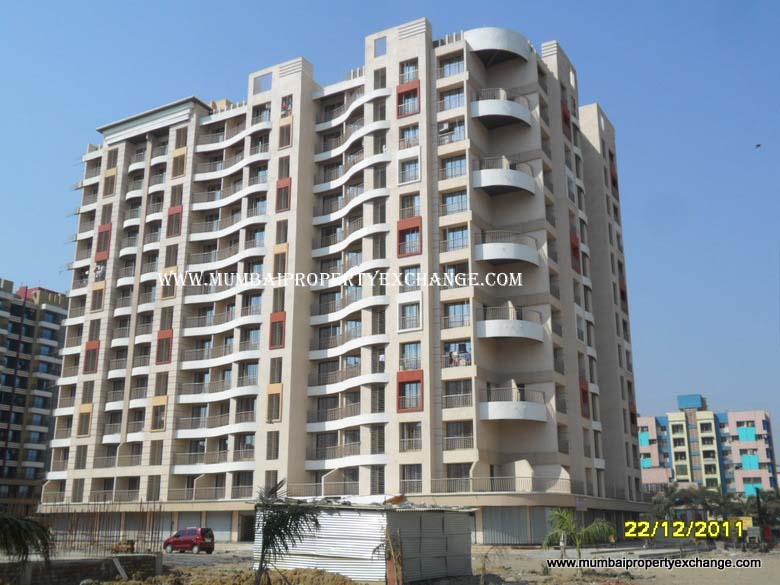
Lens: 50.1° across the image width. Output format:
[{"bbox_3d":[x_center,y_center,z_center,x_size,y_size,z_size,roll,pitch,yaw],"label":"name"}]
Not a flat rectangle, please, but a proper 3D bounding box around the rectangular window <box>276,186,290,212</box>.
[{"bbox_3d":[-9.206,-8.028,72.055,1.240,2.140,0.180,-9,-19,28],"label":"rectangular window"}]

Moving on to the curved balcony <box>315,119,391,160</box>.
[{"bbox_3d":[-3.210,-12.793,68.880,8.650,1.600,2.700,-9,-19,29],"label":"curved balcony"}]

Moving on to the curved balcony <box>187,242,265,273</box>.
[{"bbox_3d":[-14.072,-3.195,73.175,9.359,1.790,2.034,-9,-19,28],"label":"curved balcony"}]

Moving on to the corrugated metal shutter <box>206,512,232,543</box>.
[{"bbox_3d":[-13.716,18.810,66.835,2.637,2.390,0.144,-9,-18,29],"label":"corrugated metal shutter"}]

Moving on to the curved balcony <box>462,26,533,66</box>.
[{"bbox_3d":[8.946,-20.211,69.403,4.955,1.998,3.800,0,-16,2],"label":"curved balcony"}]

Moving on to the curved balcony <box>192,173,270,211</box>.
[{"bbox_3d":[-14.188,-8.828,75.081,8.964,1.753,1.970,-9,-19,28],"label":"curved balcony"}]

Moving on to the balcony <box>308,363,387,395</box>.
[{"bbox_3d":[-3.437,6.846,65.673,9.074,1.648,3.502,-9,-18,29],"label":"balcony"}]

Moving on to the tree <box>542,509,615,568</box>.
[{"bbox_3d":[8.053,10.499,35.622,3.000,2.500,2.800,-3,-17,12],"label":"tree"}]

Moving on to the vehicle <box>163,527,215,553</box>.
[{"bbox_3d":[-13.063,16.147,54.131,3.500,1.600,1.480,-9,-19,29],"label":"vehicle"}]

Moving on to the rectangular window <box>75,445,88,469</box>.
[{"bbox_3d":[-27.711,14.828,74.984,1.450,2.049,0.150,-9,-18,28],"label":"rectangular window"}]

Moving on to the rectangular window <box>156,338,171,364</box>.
[{"bbox_3d":[-20.136,5.247,74.612,1.710,2.307,0.206,-9,-18,29],"label":"rectangular window"}]

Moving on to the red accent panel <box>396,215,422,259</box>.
[{"bbox_3d":[1.515,-4.195,63.581,2.059,2.975,0.246,-9,-19,28],"label":"red accent panel"}]

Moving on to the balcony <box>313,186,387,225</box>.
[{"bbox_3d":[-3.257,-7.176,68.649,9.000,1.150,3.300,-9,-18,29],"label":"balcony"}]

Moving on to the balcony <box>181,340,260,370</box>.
[{"bbox_3d":[-13.939,5.276,70.016,8.907,1.670,1.699,-9,-18,28],"label":"balcony"}]

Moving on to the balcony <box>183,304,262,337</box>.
[{"bbox_3d":[-14.346,2.611,72.803,9.404,1.638,2.163,-9,-18,29],"label":"balcony"}]

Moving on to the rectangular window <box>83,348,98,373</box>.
[{"bbox_3d":[-28.108,6.458,78.605,1.520,2.041,0.200,-9,-18,29],"label":"rectangular window"}]

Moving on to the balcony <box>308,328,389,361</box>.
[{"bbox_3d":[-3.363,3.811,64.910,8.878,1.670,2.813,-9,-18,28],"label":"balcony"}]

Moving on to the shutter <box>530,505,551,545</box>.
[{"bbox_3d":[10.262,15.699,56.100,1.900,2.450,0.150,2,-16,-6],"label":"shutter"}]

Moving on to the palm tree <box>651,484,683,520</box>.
[{"bbox_3d":[30.357,24.293,90.681,3.600,6.227,3.600,-9,-19,28],"label":"palm tree"}]

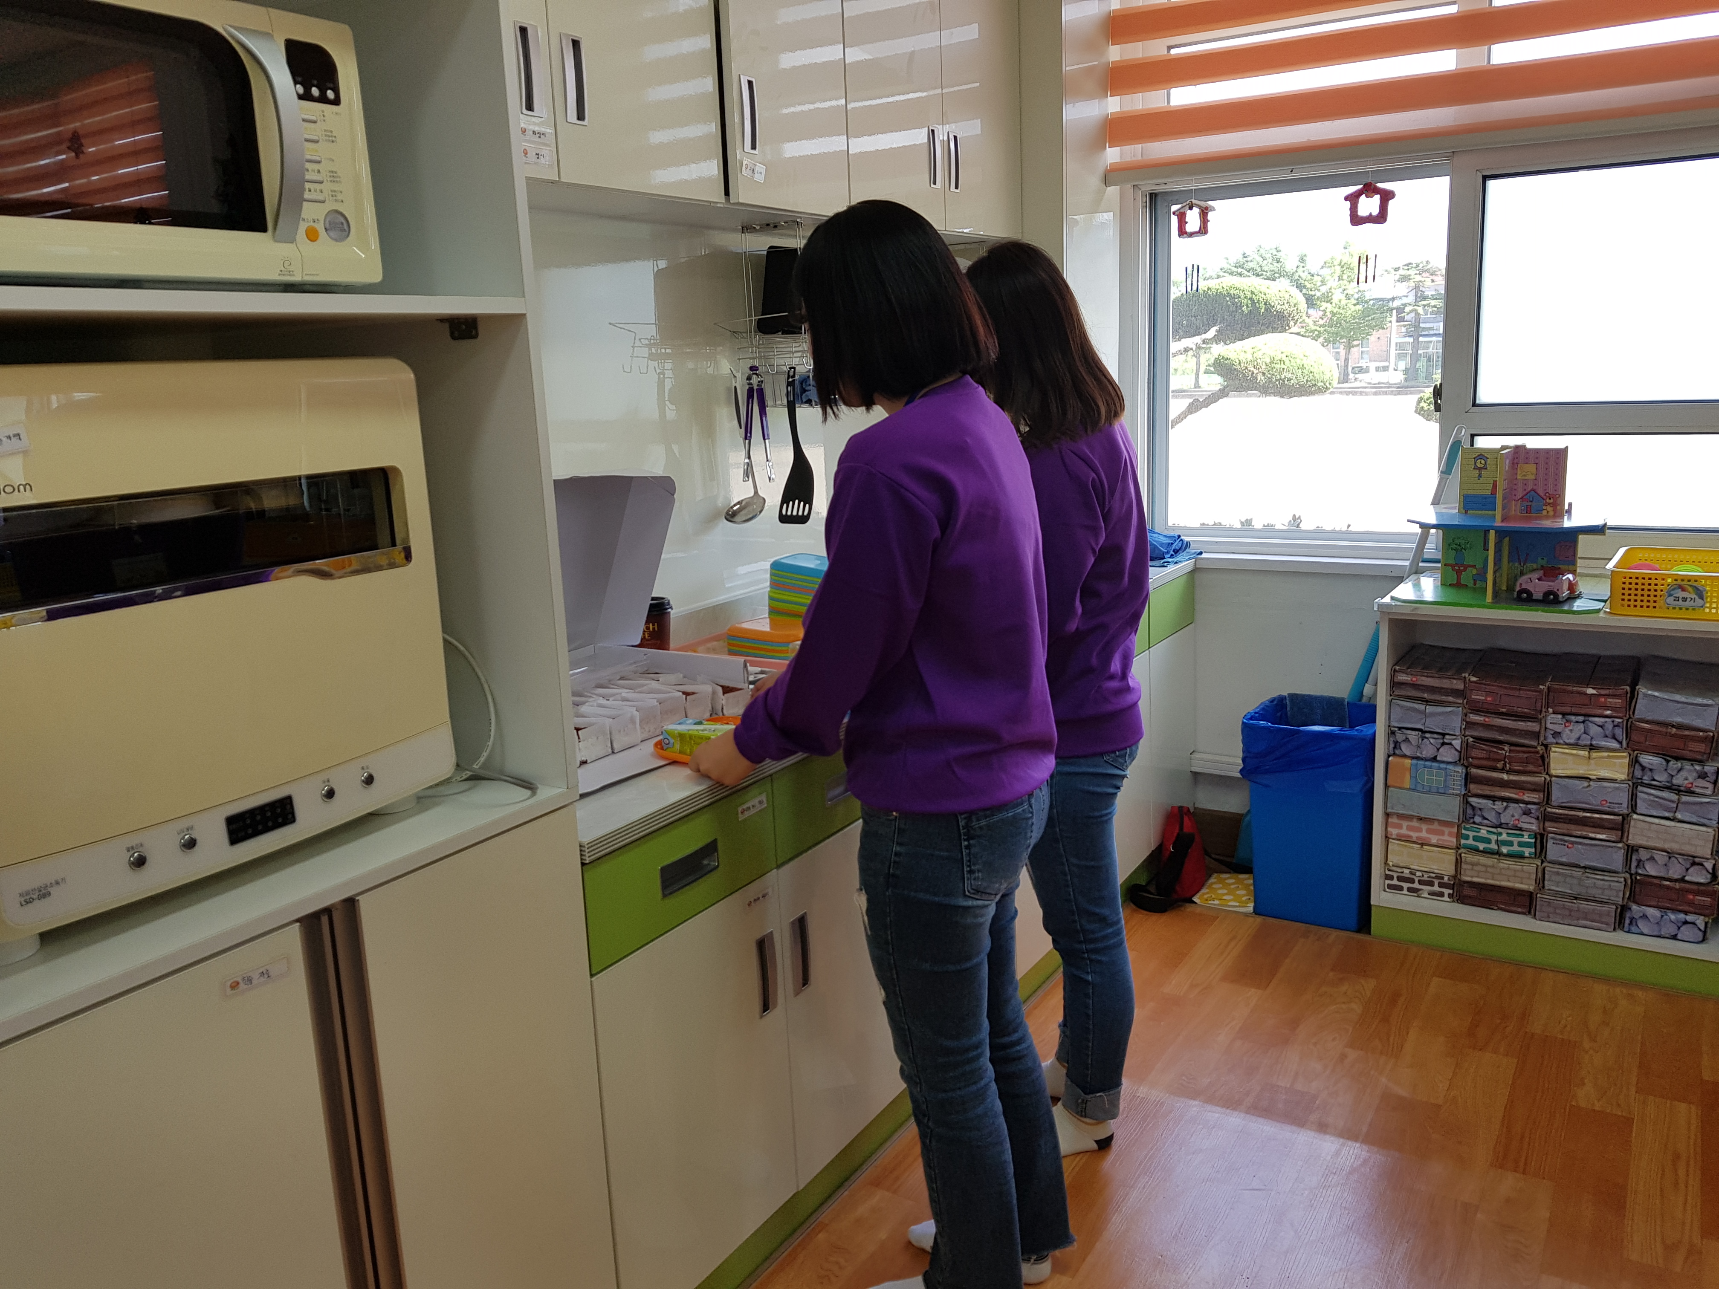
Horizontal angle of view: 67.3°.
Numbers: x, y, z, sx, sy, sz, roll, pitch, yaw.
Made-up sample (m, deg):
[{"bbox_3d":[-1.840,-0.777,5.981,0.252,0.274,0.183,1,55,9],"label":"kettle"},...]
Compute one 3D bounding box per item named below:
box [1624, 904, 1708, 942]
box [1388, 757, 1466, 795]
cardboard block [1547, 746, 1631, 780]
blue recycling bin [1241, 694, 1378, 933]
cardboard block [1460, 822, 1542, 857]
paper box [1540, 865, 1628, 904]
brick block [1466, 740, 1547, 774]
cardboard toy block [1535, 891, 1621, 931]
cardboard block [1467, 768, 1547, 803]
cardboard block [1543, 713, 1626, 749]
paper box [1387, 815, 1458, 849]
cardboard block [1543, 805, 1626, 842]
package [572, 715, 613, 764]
[{"bbox_3d":[1.799,0.567,2.877,0.152,0.066,0.300,5,14,32],"label":"box"},{"bbox_3d":[1.373,0.272,3.067,0.158,0.067,0.295,5,14,32],"label":"box"},{"bbox_3d":[1.639,0.227,2.883,0.150,0.065,0.295,5,14,32],"label":"cardboard block"},{"bbox_3d":[1.140,0.413,3.223,0.290,0.505,0.290,5,14,32],"label":"blue recycling bin"},{"bbox_3d":[1.558,0.426,3.118,0.155,0.068,0.290,5,14,31],"label":"cardboard block"},{"bbox_3d":[1.660,0.491,2.933,0.152,0.066,0.300,5,14,32],"label":"paper box"},{"bbox_3d":[1.508,0.219,2.978,0.152,0.066,0.300,5,14,32],"label":"brick block"},{"bbox_3d":[1.651,0.556,2.949,0.152,0.066,0.300,5,14,32],"label":"cardboard toy block"},{"bbox_3d":[1.536,0.289,3.044,0.152,0.068,0.300,5,14,29],"label":"cardboard block"},{"bbox_3d":[1.629,0.156,2.879,0.152,0.066,0.300,5,14,32],"label":"cardboard block"},{"bbox_3d":[1.382,0.402,3.107,0.152,0.066,0.300,5,14,32],"label":"paper box"},{"bbox_3d":[1.645,0.360,2.911,0.151,0.064,0.295,5,14,32],"label":"cardboard block"},{"bbox_3d":[-0.424,0.137,1.895,0.100,0.055,0.065,6,15,32],"label":"package"}]

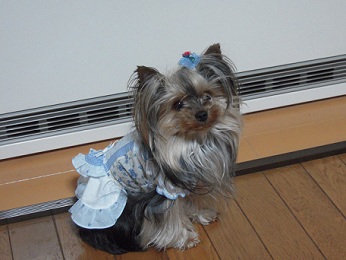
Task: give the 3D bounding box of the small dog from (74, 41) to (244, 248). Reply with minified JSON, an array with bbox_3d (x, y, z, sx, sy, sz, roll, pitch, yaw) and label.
[{"bbox_3d":[-0.036,0.028,0.865,0.223,0.317,0.159,11,36,17],"label":"small dog"}]

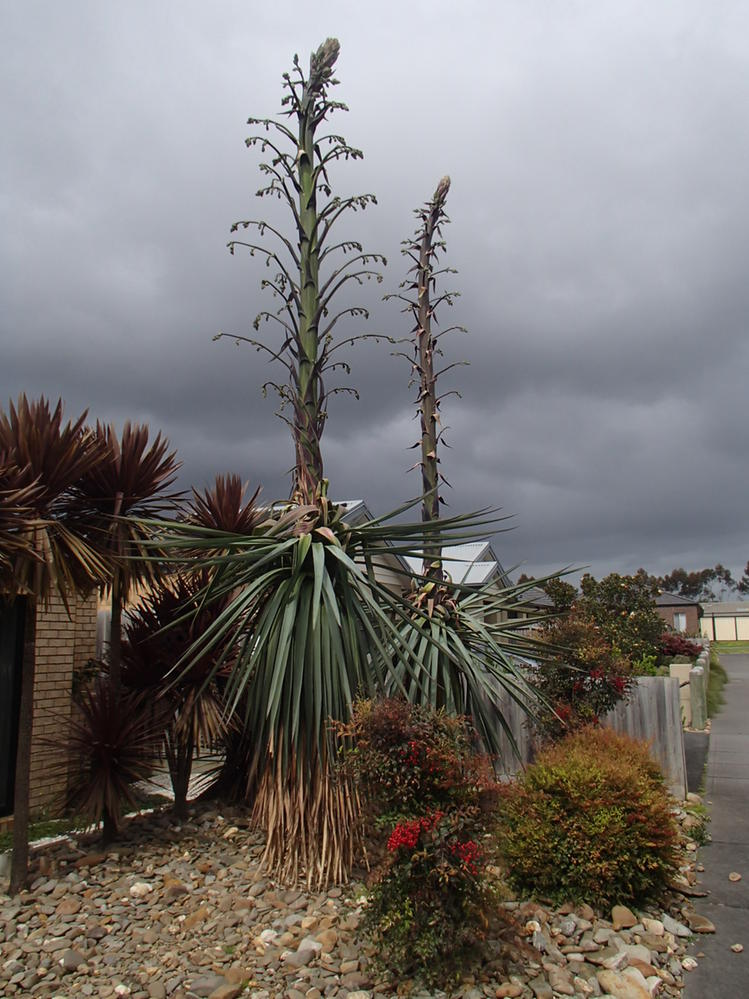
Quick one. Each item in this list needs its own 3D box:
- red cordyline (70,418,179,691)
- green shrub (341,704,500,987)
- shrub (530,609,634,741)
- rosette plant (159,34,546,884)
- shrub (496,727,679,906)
[{"bbox_3d":[-2.174,1.074,6.818,1.000,3.350,1.000,0,-9,0],"label":"red cordyline"},{"bbox_3d":[0.245,1.677,4.094,0.820,1.230,0.750,0,-9,0],"label":"green shrub"},{"bbox_3d":[1.841,1.856,7.100,0.950,1.760,0.900,0,-9,0],"label":"shrub"},{"bbox_3d":[-0.133,-0.517,6.046,2.750,6.160,2.400,0,-9,0],"label":"rosette plant"},{"bbox_3d":[1.392,1.964,5.162,1.160,0.970,1.050,0,-9,0],"label":"shrub"}]

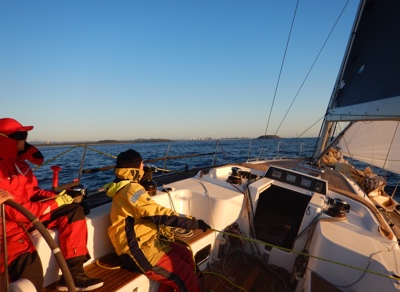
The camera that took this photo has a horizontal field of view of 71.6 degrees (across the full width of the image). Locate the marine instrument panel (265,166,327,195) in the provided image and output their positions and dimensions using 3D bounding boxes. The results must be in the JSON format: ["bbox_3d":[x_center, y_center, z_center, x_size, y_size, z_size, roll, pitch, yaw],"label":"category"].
[{"bbox_3d":[1.070,0.398,3.092,0.665,0.145,0.070,14,-9,29],"label":"marine instrument panel"}]

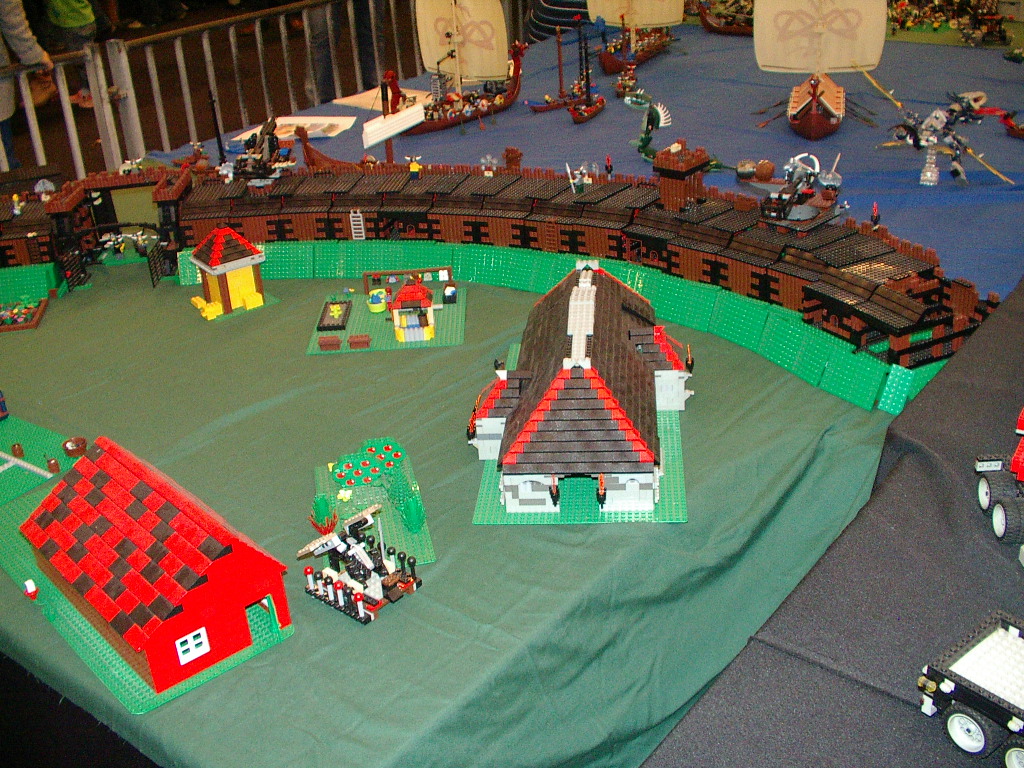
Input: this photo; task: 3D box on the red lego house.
[{"bbox_3d":[-0.407,0.178,1.244,0.176,0.131,0.316,-25,33,-36],"label":"red lego house"}]

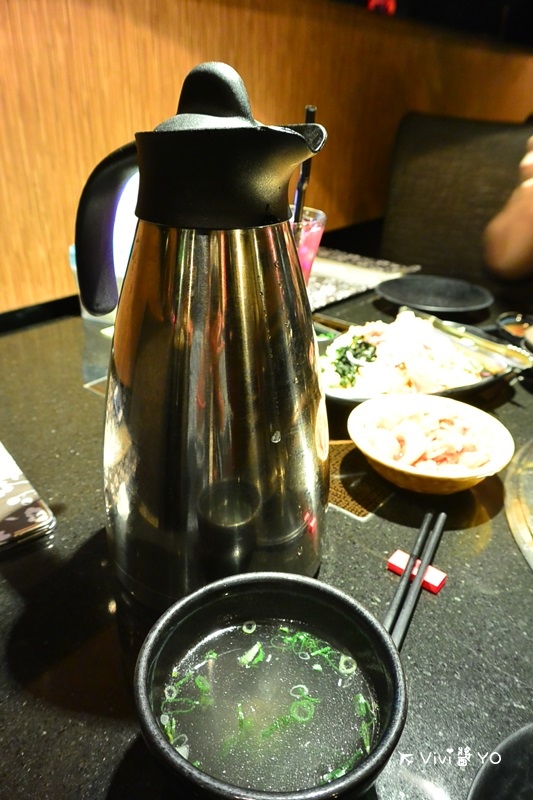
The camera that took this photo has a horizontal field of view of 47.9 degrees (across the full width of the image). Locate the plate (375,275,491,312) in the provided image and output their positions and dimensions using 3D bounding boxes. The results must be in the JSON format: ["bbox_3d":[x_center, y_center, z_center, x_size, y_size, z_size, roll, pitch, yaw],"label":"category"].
[{"bbox_3d":[0.241,-0.145,0.868,0.161,0.022,0.161,2,28,0],"label":"plate"}]

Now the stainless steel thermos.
[{"bbox_3d":[-0.033,-0.030,0.346,0.153,0.288,0.144,12,29,18],"label":"stainless steel thermos"}]

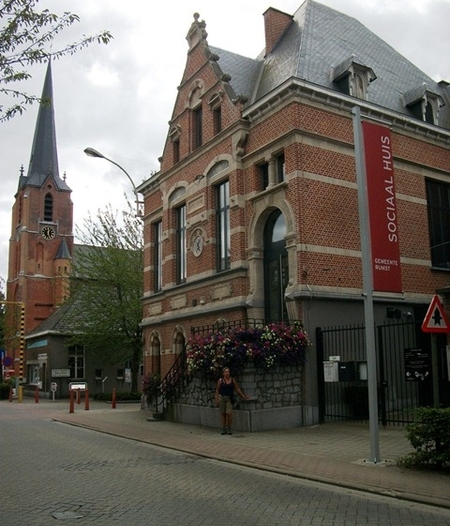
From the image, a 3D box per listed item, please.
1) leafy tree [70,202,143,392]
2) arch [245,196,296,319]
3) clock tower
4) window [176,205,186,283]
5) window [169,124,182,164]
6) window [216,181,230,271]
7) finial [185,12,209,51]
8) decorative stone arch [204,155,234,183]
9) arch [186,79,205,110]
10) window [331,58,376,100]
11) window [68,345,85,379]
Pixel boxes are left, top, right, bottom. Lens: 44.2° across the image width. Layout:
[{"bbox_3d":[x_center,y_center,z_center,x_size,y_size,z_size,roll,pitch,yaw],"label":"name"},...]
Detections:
[{"bbox_3d":[-5.828,1.995,34.156,7.000,12.234,6.800,6,-13,-31],"label":"leafy tree"},{"bbox_3d":[1.531,0.046,17.102,0.492,4.334,2.561,6,-13,-32],"label":"arch"},{"bbox_3d":[-23.066,-6.085,69.601,6.800,42.331,6.800,6,-13,-31],"label":"clock tower"},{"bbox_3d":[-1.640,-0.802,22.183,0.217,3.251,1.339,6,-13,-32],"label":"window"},{"bbox_3d":[-1.993,-4.865,23.026,0.236,1.542,0.763,6,-13,-32],"label":"window"},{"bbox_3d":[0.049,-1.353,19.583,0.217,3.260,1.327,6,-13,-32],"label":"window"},{"bbox_3d":[-1.133,-9.702,23.259,0.500,1.700,1.300,6,-13,-31],"label":"finial"},{"bbox_3d":[-0.162,-3.402,19.771,0.325,0.778,1.830,6,-13,-32],"label":"decorative stone arch"},{"bbox_3d":[-1.193,-6.860,22.517,0.280,0.970,1.550,6,-13,-31],"label":"arch"},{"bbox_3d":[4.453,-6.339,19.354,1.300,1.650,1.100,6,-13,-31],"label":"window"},{"bbox_3d":[-10.132,6.802,37.922,1.161,2.275,0.217,9,-15,-41],"label":"window"}]

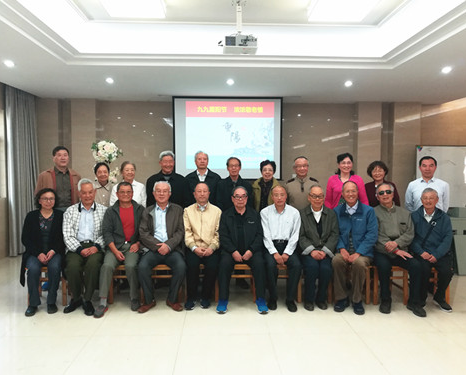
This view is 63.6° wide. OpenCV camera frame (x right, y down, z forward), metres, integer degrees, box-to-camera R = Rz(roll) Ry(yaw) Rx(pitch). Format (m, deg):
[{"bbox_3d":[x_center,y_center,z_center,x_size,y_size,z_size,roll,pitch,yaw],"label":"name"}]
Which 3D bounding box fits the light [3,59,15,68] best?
[{"bbox_3d":[-2.843,-1.587,4.777,0.140,0.050,0.140,0,2,0],"label":"light"}]

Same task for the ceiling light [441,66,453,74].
[{"bbox_3d":[2.832,-1.555,4.957,0.140,0.050,0.140,0,2,0],"label":"ceiling light"}]

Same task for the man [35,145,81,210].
[{"bbox_3d":[-2.180,0.365,4.719,0.540,1.760,0.330,0,3,-15],"label":"man"}]

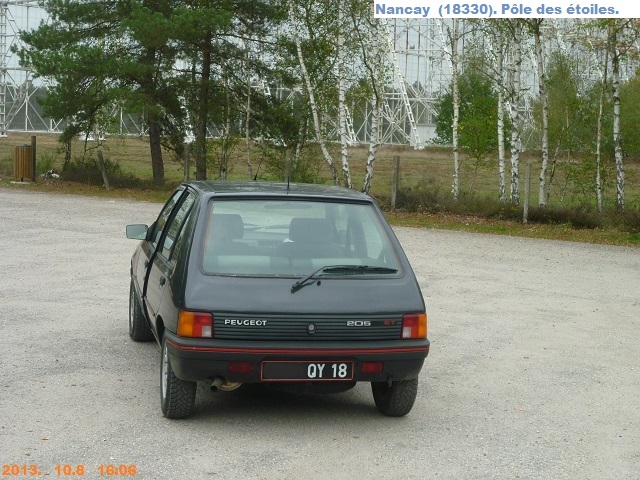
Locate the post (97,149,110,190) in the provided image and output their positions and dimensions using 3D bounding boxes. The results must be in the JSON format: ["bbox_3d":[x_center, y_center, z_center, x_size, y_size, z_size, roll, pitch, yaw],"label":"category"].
[{"bbox_3d":[-5.789,-1.869,30.198,0.105,1.075,0.105,-13,8,-10],"label":"post"}]

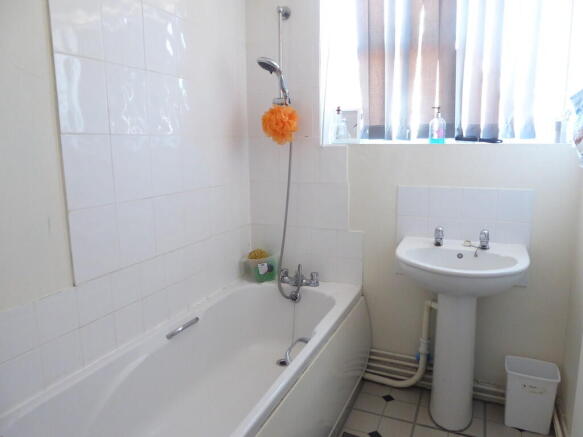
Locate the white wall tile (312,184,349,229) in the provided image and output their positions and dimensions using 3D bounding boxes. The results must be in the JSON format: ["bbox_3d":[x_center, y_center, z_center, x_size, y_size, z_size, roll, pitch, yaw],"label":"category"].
[{"bbox_3d":[0.220,-0.065,2.352,0.200,0.253,0.010,4,11,23],"label":"white wall tile"}]

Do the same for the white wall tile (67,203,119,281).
[{"bbox_3d":[-0.706,0.088,1.527,0.009,0.250,0.200,4,11,23],"label":"white wall tile"}]

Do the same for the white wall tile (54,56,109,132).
[{"bbox_3d":[-0.698,-0.409,1.406,0.010,0.250,0.200,4,11,23],"label":"white wall tile"}]

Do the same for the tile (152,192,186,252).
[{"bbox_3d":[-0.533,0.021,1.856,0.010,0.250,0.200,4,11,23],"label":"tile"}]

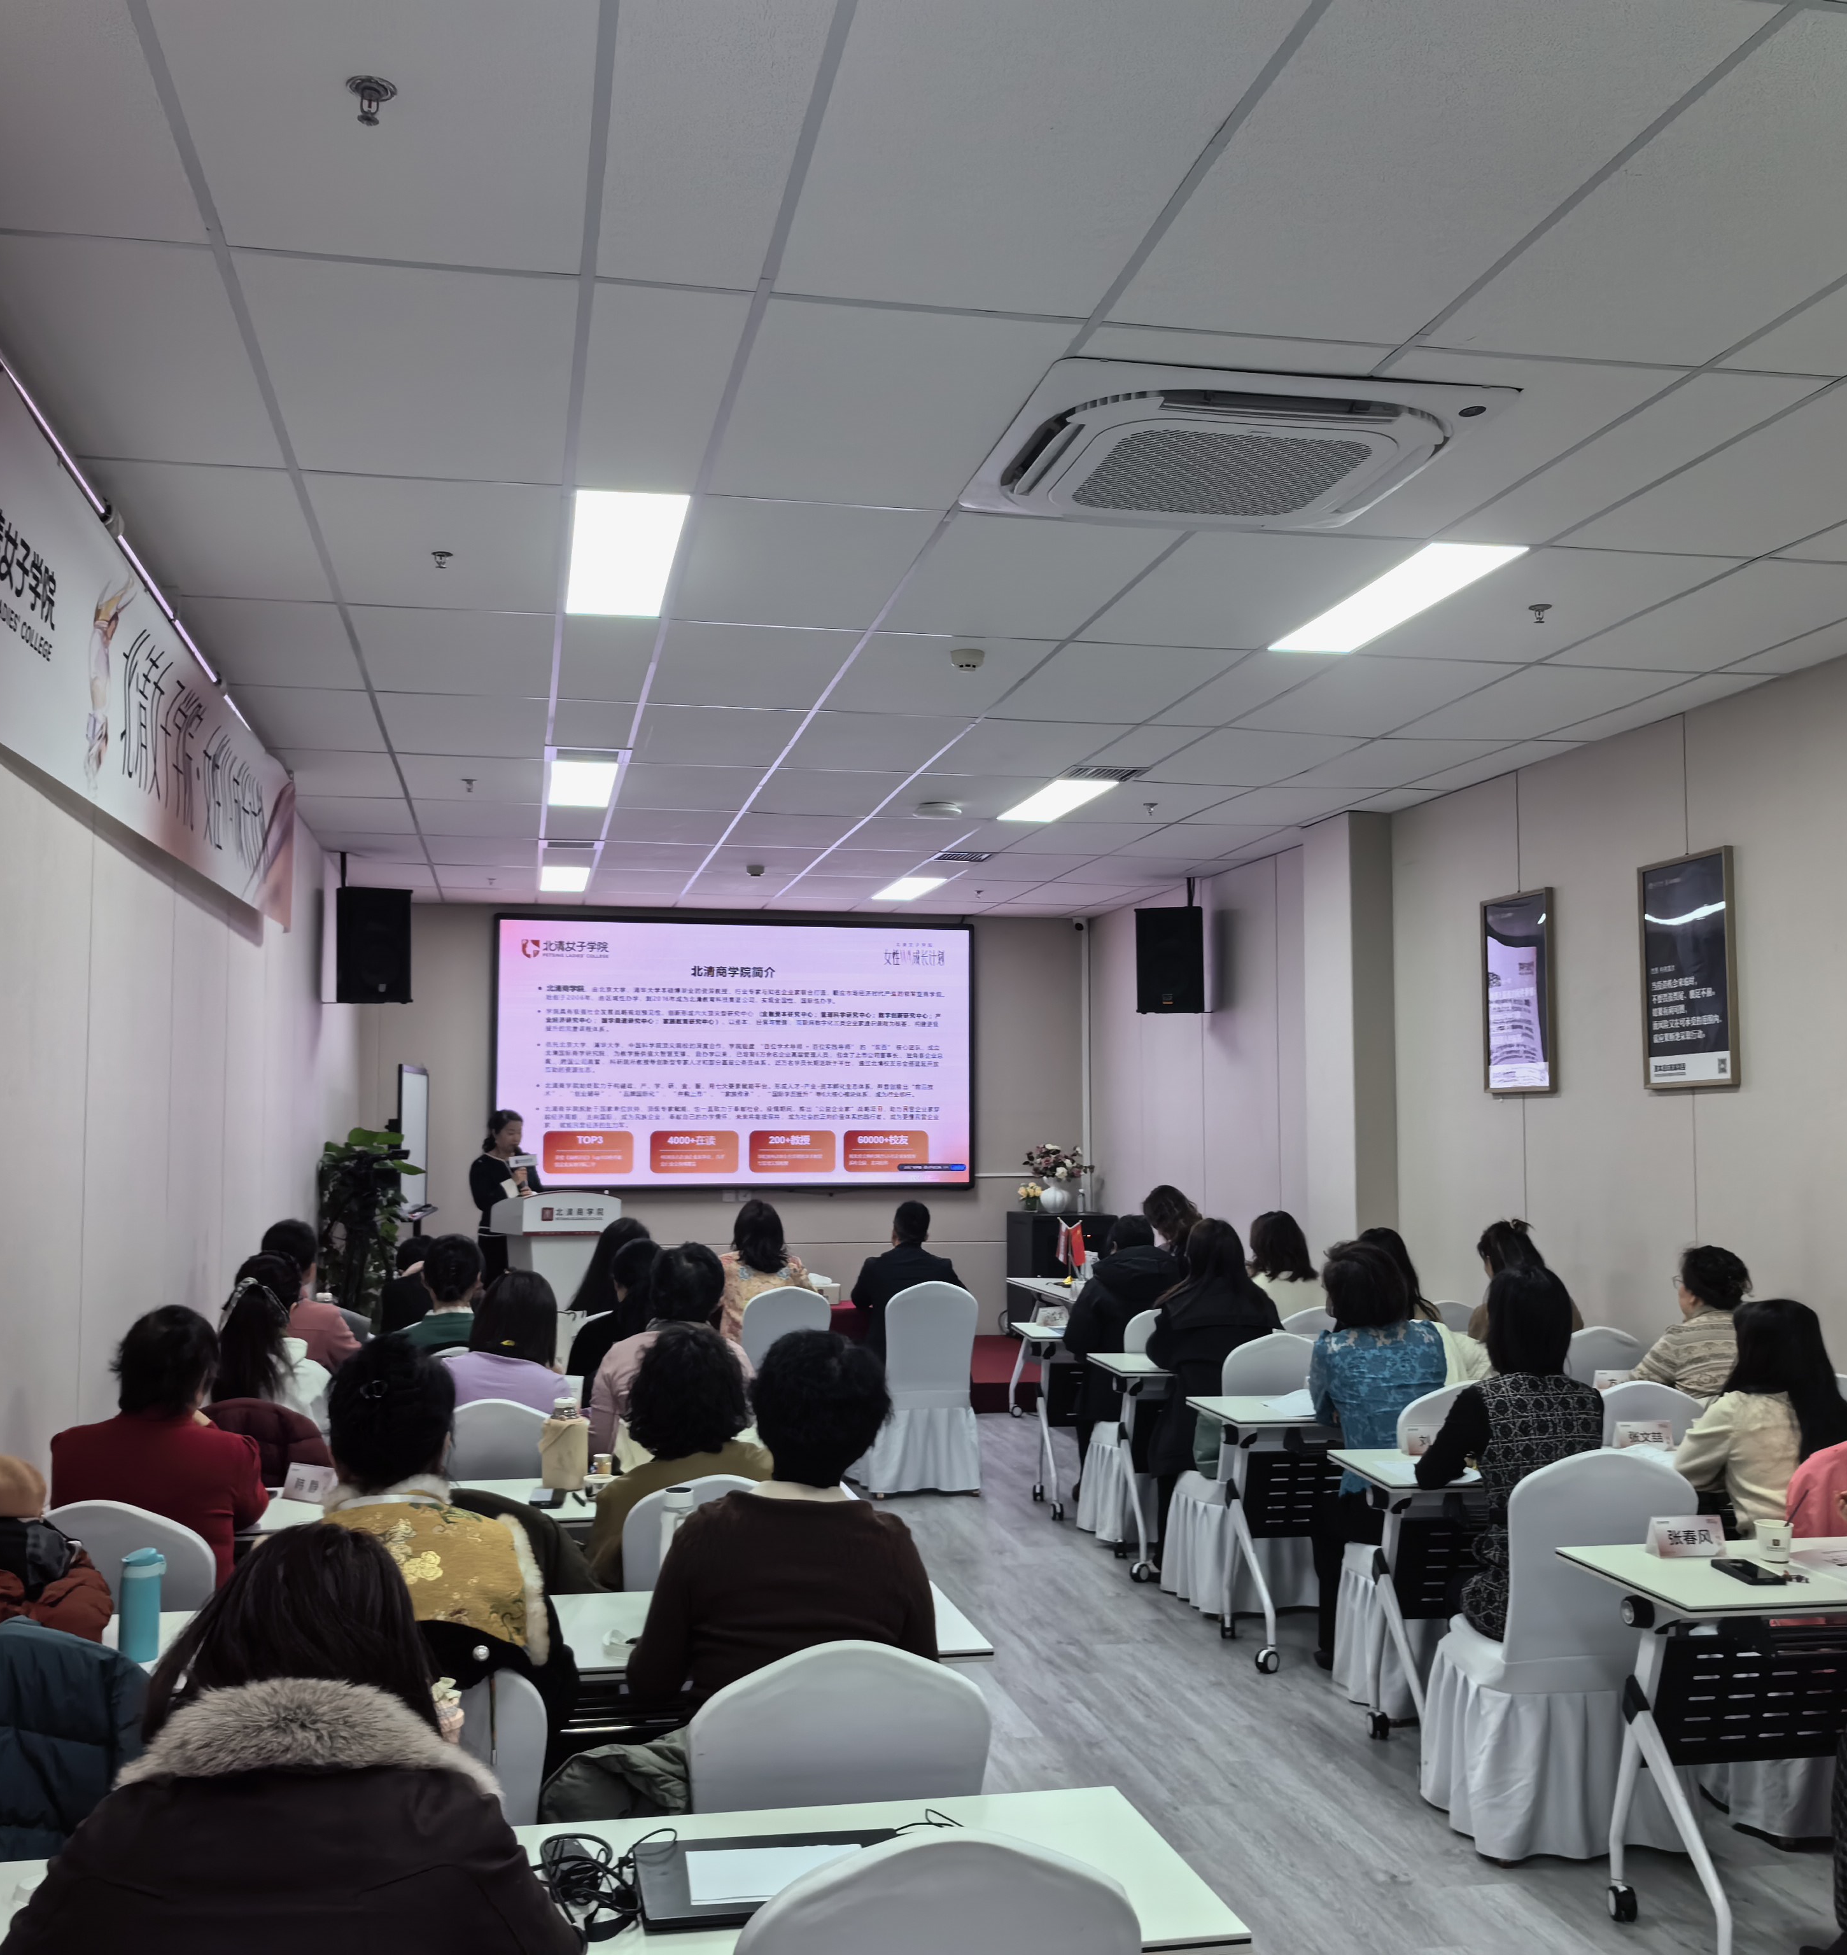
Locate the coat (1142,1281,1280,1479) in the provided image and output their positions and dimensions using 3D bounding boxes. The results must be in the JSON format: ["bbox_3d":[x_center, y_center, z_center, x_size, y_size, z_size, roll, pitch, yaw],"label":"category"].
[{"bbox_3d":[1.008,1.401,7.172,0.450,0.710,0.420,2,-4,-19],"label":"coat"}]

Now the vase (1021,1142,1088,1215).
[{"bbox_3d":[0.880,1.348,13.571,0.440,0.455,0.370,1,-4,-11],"label":"vase"}]

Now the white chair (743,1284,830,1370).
[{"bbox_3d":[-0.611,1.813,8.926,0.440,0.920,0.540,1,-4,-11],"label":"white chair"}]

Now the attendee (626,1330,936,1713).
[{"bbox_3d":[-0.230,1.218,3.242,0.490,1.290,0.700,1,-4,-11],"label":"attendee"}]

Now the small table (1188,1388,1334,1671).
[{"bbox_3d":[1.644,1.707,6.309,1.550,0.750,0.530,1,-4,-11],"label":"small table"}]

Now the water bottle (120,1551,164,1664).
[{"bbox_3d":[-1.295,1.036,3.370,0.070,0.180,0.074,1,-4,-11],"label":"water bottle"}]

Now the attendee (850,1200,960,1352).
[{"bbox_3d":[-0.107,1.623,9.145,0.500,1.250,0.740,1,-4,-13],"label":"attendee"}]

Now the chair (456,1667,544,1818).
[{"bbox_3d":[-0.773,1.399,2.958,0.470,0.900,0.530,1,-4,-11],"label":"chair"}]

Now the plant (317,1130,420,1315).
[{"bbox_3d":[-2.829,1.528,10.318,0.520,1.560,0.520,1,-4,-11],"label":"plant"}]

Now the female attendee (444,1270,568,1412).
[{"bbox_3d":[-1.132,1.419,5.624,0.430,1.220,0.700,1,-4,-11],"label":"female attendee"}]

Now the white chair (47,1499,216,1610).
[{"bbox_3d":[-1.589,1.441,4.006,0.440,0.900,0.520,1,-4,-11],"label":"white chair"}]

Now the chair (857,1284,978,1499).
[{"bbox_3d":[-0.017,1.806,9.058,0.480,0.925,0.550,1,-4,-11],"label":"chair"}]

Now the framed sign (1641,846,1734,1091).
[{"bbox_3d":[2.688,-0.012,7.169,0.035,0.810,0.560,1,-4,-11],"label":"framed sign"}]

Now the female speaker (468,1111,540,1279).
[{"bbox_3d":[-2.481,1.549,11.967,0.460,1.570,0.380,4,-6,-44],"label":"female speaker"}]

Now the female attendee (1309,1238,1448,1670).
[{"bbox_3d":[1.315,1.397,5.876,0.480,1.260,0.720,1,-4,-14],"label":"female attendee"}]

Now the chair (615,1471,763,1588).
[{"bbox_3d":[-0.442,1.464,4.284,0.440,0.900,0.520,1,-4,-11],"label":"chair"}]

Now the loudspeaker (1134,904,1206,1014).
[{"bbox_3d":[1.427,-0.096,11.652,0.360,0.590,0.340,-1,-4,15],"label":"loudspeaker"}]

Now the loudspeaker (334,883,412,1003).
[{"bbox_3d":[-2.924,-0.173,10.794,0.360,0.590,0.340,3,-5,-31],"label":"loudspeaker"}]

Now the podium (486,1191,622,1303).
[{"bbox_3d":[-2.043,1.737,11.325,0.600,1.070,0.470,3,-5,-32],"label":"podium"}]

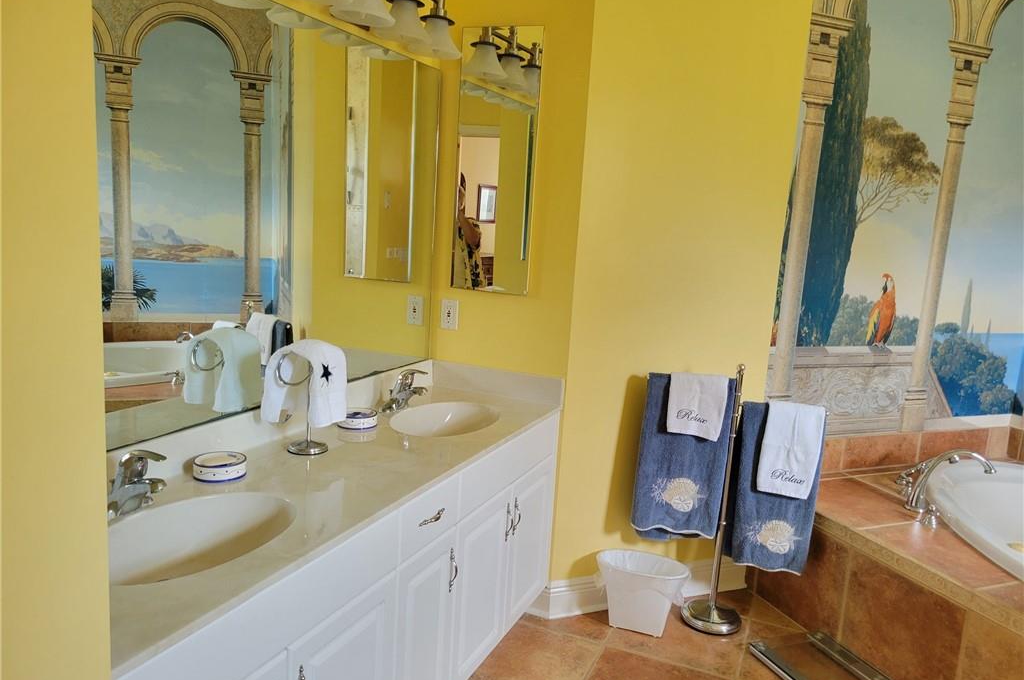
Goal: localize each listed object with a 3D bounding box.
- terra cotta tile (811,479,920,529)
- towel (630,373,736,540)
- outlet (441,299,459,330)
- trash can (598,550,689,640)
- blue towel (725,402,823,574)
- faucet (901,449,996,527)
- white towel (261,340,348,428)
[{"bbox_3d":[1.382,0.660,3.131,0.467,0.012,0.467,0,10,-22],"label":"terra cotta tile"},{"bbox_3d":[0.637,0.448,2.885,0.330,0.642,0.085,4,9,5],"label":"towel"},{"bbox_3d":[-0.240,-0.093,2.936,0.069,0.114,0.008,7,10,23],"label":"outlet"},{"bbox_3d":[0.481,0.955,2.885,0.345,0.250,0.200,7,10,20],"label":"trash can"},{"bbox_3d":[0.972,0.557,2.868,0.315,0.645,0.085,4,9,5],"label":"blue towel"},{"bbox_3d":[1.721,0.559,3.010,0.295,0.265,0.380,6,10,18],"label":"faucet"},{"bbox_3d":[-0.555,0.107,2.084,0.190,0.228,0.160,7,10,23],"label":"white towel"}]

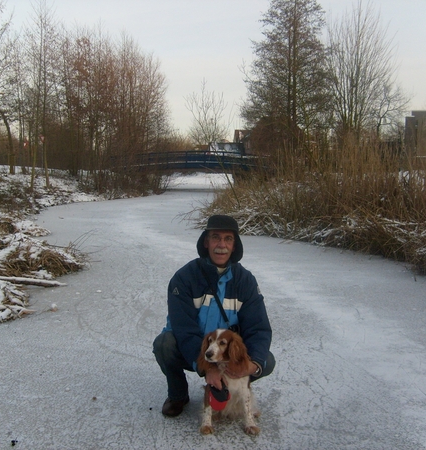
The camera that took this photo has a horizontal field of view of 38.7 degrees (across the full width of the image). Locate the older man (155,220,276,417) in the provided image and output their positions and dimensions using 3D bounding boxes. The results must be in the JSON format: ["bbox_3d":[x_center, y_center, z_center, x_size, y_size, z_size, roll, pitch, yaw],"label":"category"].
[{"bbox_3d":[0.010,0.475,3.420,0.650,1.090,0.720,0,6,-2],"label":"older man"}]

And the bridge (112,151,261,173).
[{"bbox_3d":[-1.280,-3.250,31.200,8.000,1.250,2.200,0,6,-1],"label":"bridge"}]

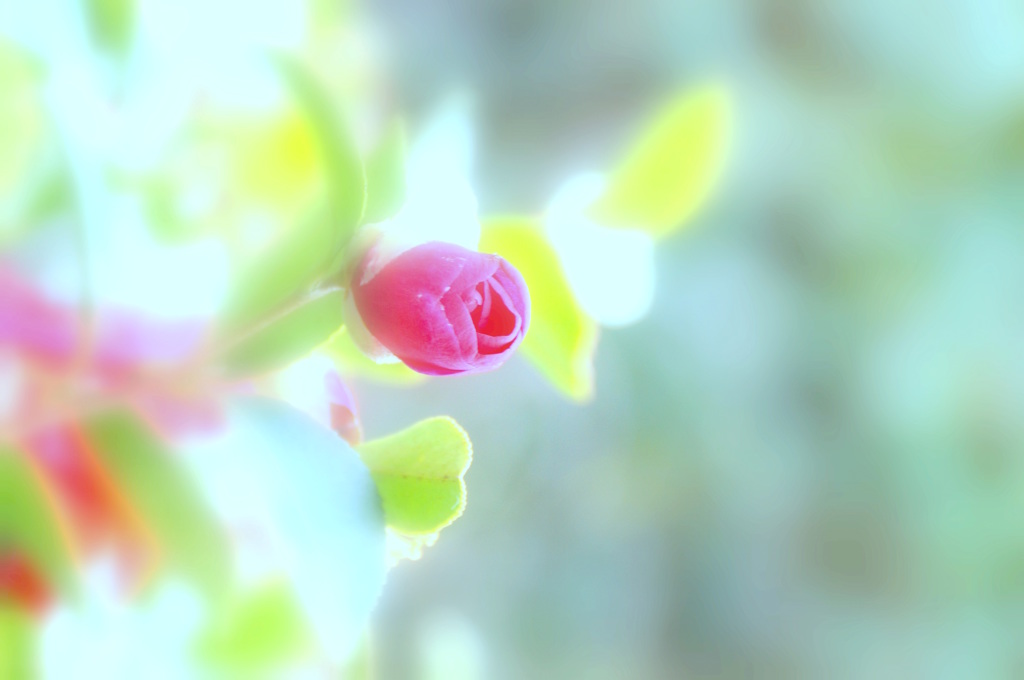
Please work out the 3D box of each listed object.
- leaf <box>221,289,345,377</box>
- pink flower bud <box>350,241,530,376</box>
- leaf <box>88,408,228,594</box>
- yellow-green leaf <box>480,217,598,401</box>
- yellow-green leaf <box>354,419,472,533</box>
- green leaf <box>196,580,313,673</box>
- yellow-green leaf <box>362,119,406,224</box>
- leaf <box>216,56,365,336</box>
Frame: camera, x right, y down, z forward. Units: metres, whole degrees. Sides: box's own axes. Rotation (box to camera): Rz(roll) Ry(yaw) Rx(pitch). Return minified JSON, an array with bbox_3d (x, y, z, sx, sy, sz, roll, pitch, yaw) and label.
[{"bbox_3d":[-0.041,-0.001,1.510,0.025,0.011,0.009,-23,-6,-5],"label":"leaf"},{"bbox_3d":[-0.013,-0.006,1.500,0.033,0.023,0.023,6,0,36],"label":"pink flower bud"},{"bbox_3d":[-0.065,0.030,1.560,0.017,0.040,0.010,-34,0,-9],"label":"leaf"},{"bbox_3d":[0.004,-0.005,1.530,0.018,0.036,0.008,-27,0,-10],"label":"yellow-green leaf"},{"bbox_3d":[-0.018,0.024,1.500,0.025,0.021,0.008,0,0,-19],"label":"yellow-green leaf"},{"bbox_3d":[-0.047,0.052,1.560,0.021,0.017,0.010,0,0,0],"label":"green leaf"},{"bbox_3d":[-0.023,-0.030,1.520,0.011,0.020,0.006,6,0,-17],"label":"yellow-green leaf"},{"bbox_3d":[-0.040,-0.025,1.510,0.026,0.049,0.016,0,0,-27],"label":"leaf"}]

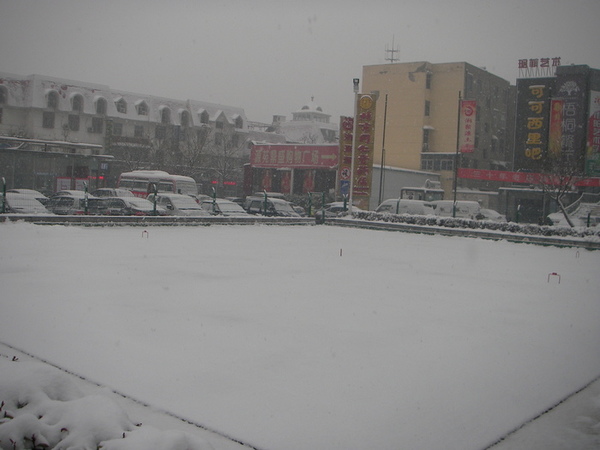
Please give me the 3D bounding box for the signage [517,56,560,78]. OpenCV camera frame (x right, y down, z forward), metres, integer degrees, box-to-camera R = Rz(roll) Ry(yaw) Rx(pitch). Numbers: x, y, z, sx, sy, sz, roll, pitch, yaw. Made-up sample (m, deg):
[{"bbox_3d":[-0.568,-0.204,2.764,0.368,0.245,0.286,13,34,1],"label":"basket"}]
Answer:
[{"bbox_3d":[23.757,-15.598,65.459,4.215,2.081,0.250,5,3,40],"label":"signage"}]

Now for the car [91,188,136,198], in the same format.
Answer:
[{"bbox_3d":[-10.475,-1.136,36.800,1.720,1.580,4.300,0,4,-44],"label":"car"}]

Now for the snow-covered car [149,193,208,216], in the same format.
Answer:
[{"bbox_3d":[-5.661,-0.571,29.906,1.680,1.520,4.150,1,3,-37],"label":"snow-covered car"}]

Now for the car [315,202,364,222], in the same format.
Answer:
[{"bbox_3d":[2.621,-0.356,39.025,1.700,1.470,4.300,1,3,-38],"label":"car"}]

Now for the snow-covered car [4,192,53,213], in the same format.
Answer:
[{"bbox_3d":[-11.304,-0.524,25.900,1.720,1.460,4.400,0,4,-44],"label":"snow-covered car"}]

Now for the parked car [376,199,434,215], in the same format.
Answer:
[{"bbox_3d":[6.537,-0.531,40.819,3.700,1.920,1.550,5,3,40],"label":"parked car"}]

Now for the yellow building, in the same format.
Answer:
[{"bbox_3d":[16.979,-9.787,82.313,13.691,17.716,12.500,5,3,40],"label":"yellow building"}]

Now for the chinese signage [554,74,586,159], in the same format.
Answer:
[{"bbox_3d":[26.075,-10.603,63.493,2.965,8.363,0.300,5,3,40],"label":"chinese signage"}]

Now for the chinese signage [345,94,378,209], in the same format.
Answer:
[{"bbox_3d":[5.495,-5.976,57.000,1.650,10.600,0.550,4,3,28],"label":"chinese signage"}]

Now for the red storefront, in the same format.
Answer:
[{"bbox_3d":[0.340,-3.732,56.800,10.375,6.103,4.000,5,3,40],"label":"red storefront"}]

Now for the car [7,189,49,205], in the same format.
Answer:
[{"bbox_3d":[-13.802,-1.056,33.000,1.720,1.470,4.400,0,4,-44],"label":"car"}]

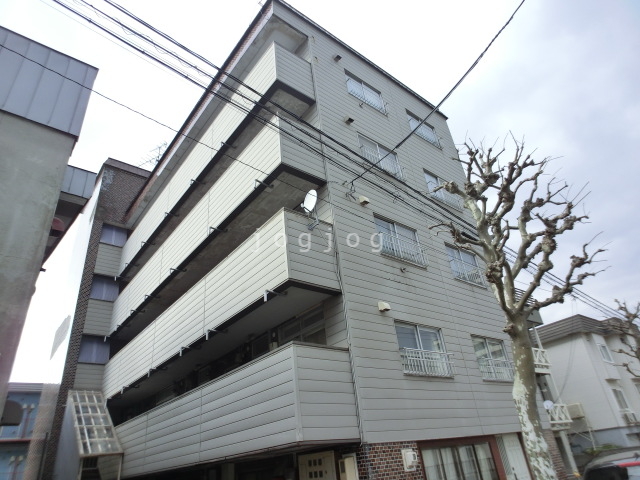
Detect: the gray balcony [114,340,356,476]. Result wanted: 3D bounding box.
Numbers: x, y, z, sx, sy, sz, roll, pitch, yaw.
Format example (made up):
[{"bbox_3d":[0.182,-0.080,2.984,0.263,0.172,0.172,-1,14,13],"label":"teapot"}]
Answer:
[{"bbox_3d":[-3.292,4.953,9.918,1.242,1.504,11.008,18,-38,-35],"label":"gray balcony"}]

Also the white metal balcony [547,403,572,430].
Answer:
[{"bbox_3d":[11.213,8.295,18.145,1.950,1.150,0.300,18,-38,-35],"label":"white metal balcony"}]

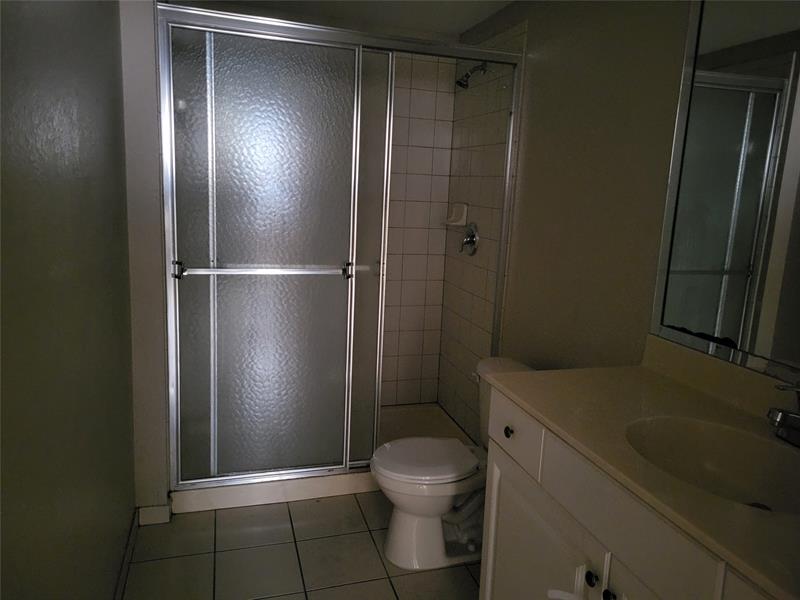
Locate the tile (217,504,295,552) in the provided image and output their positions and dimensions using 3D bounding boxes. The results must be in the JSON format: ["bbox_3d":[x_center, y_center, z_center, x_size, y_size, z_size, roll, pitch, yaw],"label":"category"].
[{"bbox_3d":[-0.608,0.939,2.495,0.301,0.010,0.310,-1,11,-17],"label":"tile"}]

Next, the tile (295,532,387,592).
[{"bbox_3d":[-0.228,0.990,2.292,0.301,0.010,0.301,-1,11,-17],"label":"tile"}]

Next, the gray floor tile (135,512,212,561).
[{"bbox_3d":[-0.899,0.944,2.408,0.300,0.010,0.310,-1,11,-17],"label":"gray floor tile"}]

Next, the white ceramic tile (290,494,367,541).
[{"bbox_3d":[-0.316,0.935,2.583,0.301,0.010,0.310,-1,11,-17],"label":"white ceramic tile"}]

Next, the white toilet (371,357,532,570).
[{"bbox_3d":[0.219,0.635,2.333,0.695,0.708,0.458,-1,11,-17],"label":"white toilet"}]

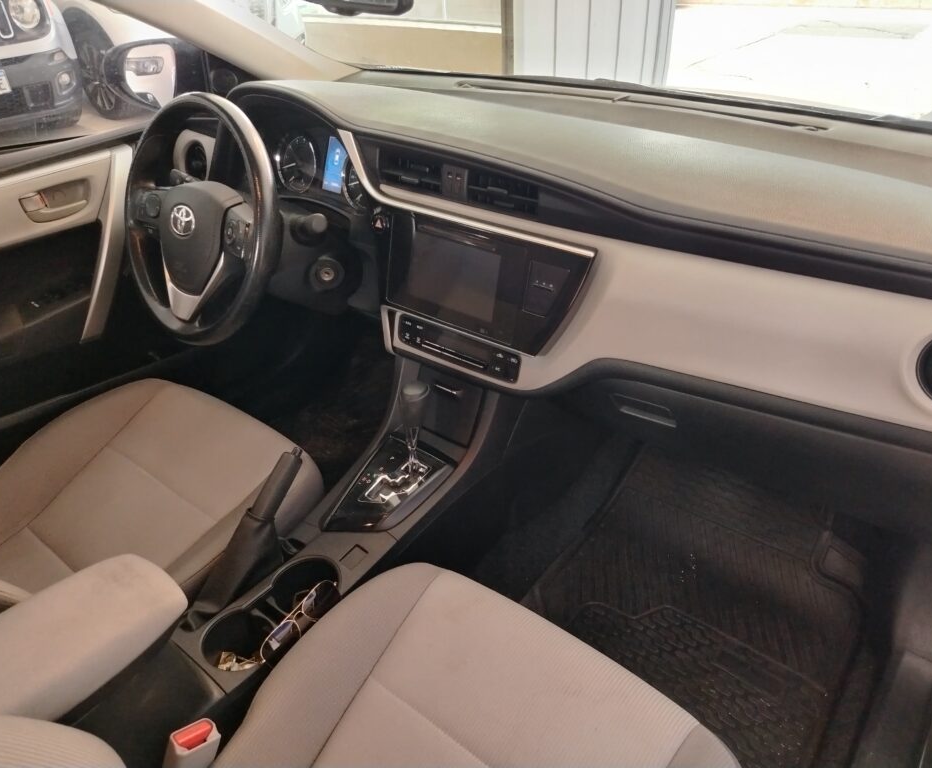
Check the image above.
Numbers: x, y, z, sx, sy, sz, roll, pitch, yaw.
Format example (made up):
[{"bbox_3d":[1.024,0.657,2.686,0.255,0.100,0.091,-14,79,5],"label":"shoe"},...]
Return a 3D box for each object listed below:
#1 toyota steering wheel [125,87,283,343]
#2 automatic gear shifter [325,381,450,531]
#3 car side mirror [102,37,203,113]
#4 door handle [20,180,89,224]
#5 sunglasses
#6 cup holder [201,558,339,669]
[{"bbox_3d":[-0.397,-0.249,1.101,0.367,0.367,0.099,22,19,31],"label":"toyota steering wheel"},{"bbox_3d":[-0.127,0.116,1.038,0.120,0.177,0.175,22,42,31],"label":"automatic gear shifter"},{"bbox_3d":[-0.638,-0.654,1.482,0.251,0.148,0.118,15,39,23],"label":"car side mirror"},{"bbox_3d":[-0.719,-0.318,1.243,0.035,0.049,0.118,22,42,31],"label":"door handle"},{"bbox_3d":[-0.237,0.326,0.954,0.140,0.049,0.133,-38,8,-39],"label":"sunglasses"},{"bbox_3d":[-0.252,0.324,0.953,0.097,0.074,0.200,22,42,31],"label":"cup holder"}]

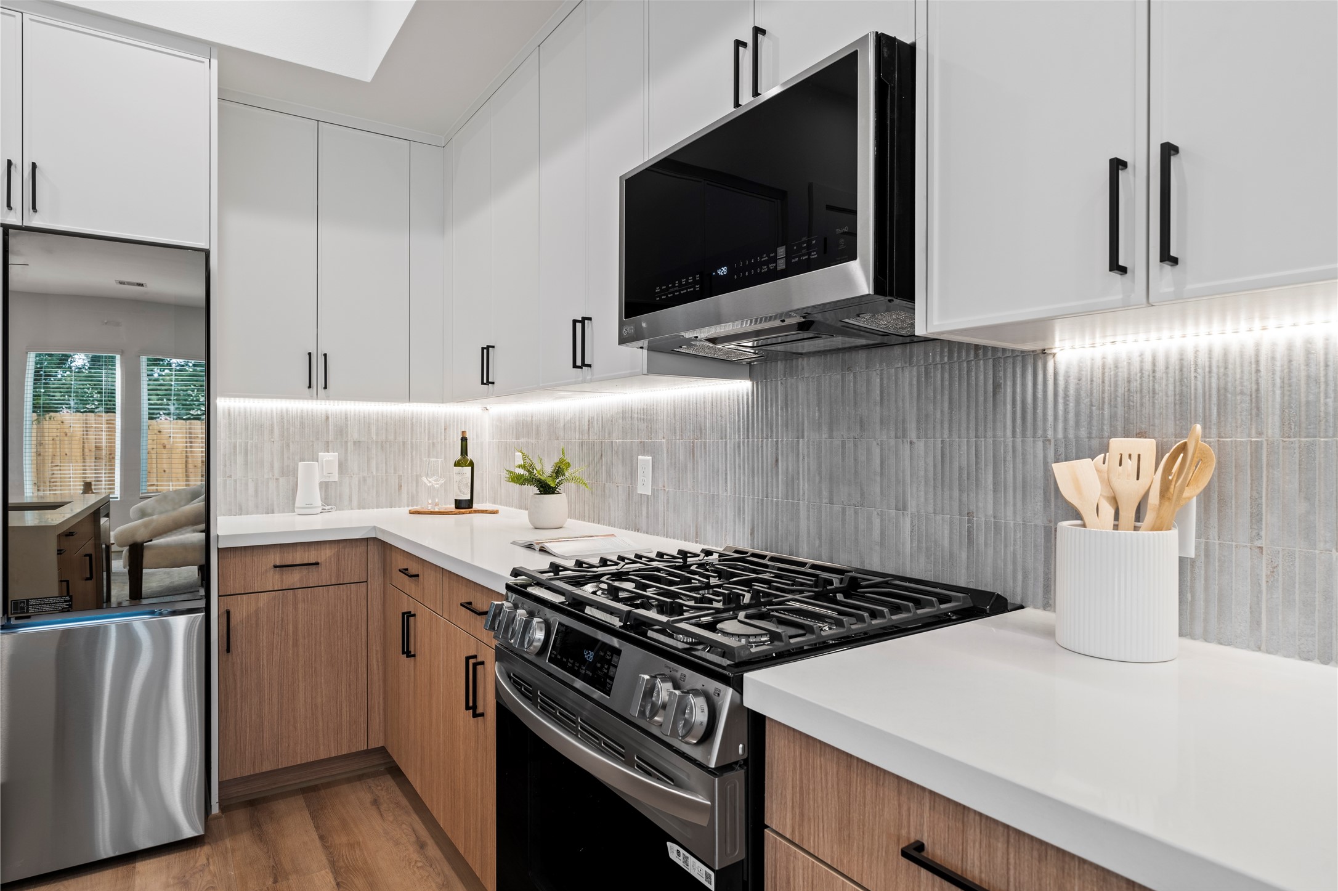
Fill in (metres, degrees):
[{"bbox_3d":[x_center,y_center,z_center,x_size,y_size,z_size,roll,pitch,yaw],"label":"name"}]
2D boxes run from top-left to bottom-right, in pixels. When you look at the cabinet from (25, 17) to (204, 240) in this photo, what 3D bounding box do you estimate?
[{"bbox_3d":[-1.804,-0.919,2.471,0.444,0.596,0.619,0,0,-34],"label":"cabinet"}]

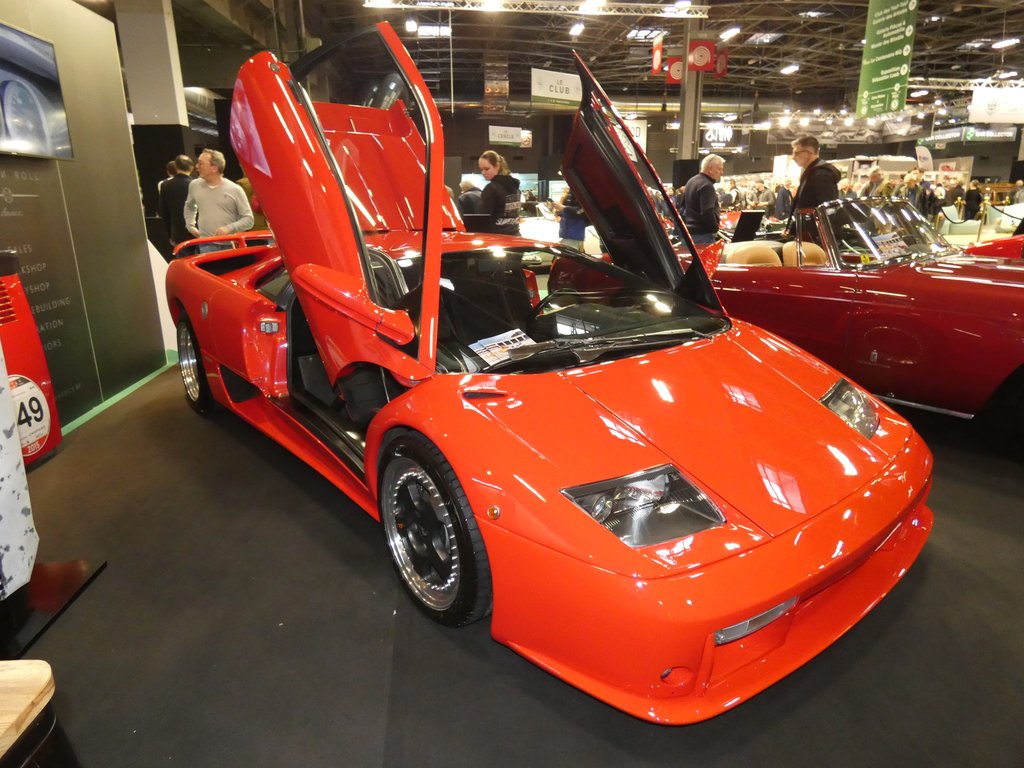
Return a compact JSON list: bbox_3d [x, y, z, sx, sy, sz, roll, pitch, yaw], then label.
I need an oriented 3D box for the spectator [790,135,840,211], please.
[{"bbox_3d":[2.614,-1.247,5.320,0.420,1.815,0.500,3,17,10],"label":"spectator"}]

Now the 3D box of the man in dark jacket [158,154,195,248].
[{"bbox_3d":[-3.307,-1.442,6.143,0.520,1.750,0.330,-5,18,-17],"label":"man in dark jacket"}]

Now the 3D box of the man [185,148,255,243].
[{"bbox_3d":[-2.513,-1.156,5.238,0.600,1.724,0.360,-3,17,-10],"label":"man"}]

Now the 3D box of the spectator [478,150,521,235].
[{"bbox_3d":[-0.098,-1.069,5.005,0.380,1.677,0.460,9,19,27],"label":"spectator"}]

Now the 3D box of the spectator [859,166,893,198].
[{"bbox_3d":[5.629,-2.499,9.288,0.540,1.720,0.380,6,19,19],"label":"spectator"}]

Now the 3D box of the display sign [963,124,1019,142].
[{"bbox_3d":[14.994,-7.834,18.538,1.720,0.420,0.100,-2,17,-6],"label":"display sign"}]

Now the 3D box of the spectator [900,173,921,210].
[{"bbox_3d":[6.501,-2.606,9.875,0.500,1.743,0.360,10,20,31],"label":"spectator"}]

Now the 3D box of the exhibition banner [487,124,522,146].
[{"bbox_3d":[-0.387,-14.724,35.194,2.300,1.200,0.080,-13,22,-35],"label":"exhibition banner"}]

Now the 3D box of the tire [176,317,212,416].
[{"bbox_3d":[-1.899,-0.172,3.808,0.320,0.660,0.660,-13,21,-37],"label":"tire"}]

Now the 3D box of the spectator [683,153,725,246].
[{"bbox_3d":[2.007,-1.537,6.282,0.360,1.740,0.520,-7,19,-21],"label":"spectator"}]

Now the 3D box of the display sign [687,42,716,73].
[{"bbox_3d":[4.886,-8.422,15.214,0.690,0.690,0.060,-2,17,-6],"label":"display sign"}]

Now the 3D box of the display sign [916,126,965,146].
[{"bbox_3d":[19.415,-11.208,26.899,0.080,0.620,2.800,-2,18,-5],"label":"display sign"}]

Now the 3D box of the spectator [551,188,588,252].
[{"bbox_3d":[0.890,-2.137,8.758,0.460,1.532,0.460,6,18,20],"label":"spectator"}]

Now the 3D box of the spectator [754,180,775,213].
[{"bbox_3d":[6.869,-4.675,16.153,0.420,1.680,0.520,-10,20,-29],"label":"spectator"}]

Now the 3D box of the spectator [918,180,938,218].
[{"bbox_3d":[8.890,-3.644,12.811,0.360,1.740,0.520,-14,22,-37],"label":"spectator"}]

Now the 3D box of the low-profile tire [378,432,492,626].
[{"bbox_3d":[-0.201,0.444,1.923,0.245,0.624,0.624,-14,22,-36],"label":"low-profile tire"}]

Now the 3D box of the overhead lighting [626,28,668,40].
[{"bbox_3d":[7.943,-20.516,34.748,2.200,0.250,1.700,0,18,0],"label":"overhead lighting"}]

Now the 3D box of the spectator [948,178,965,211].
[{"bbox_3d":[11.469,-4.455,15.391,0.520,1.700,0.360,-4,18,-11],"label":"spectator"}]

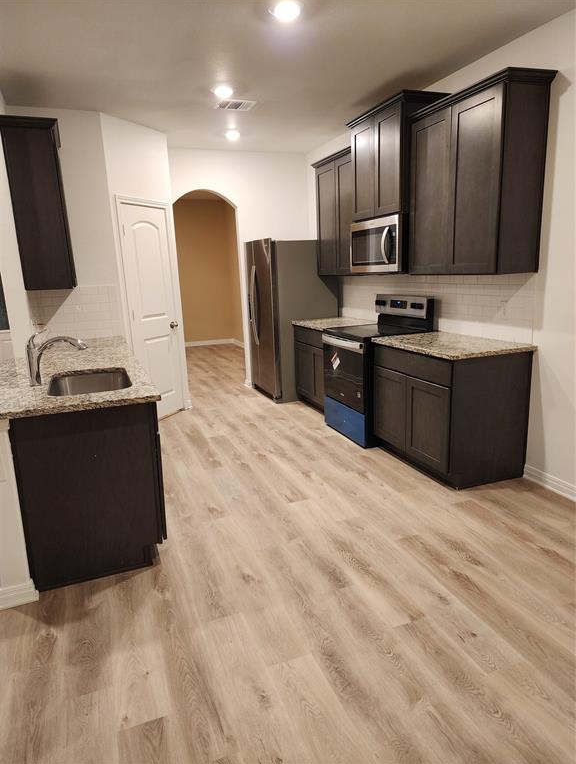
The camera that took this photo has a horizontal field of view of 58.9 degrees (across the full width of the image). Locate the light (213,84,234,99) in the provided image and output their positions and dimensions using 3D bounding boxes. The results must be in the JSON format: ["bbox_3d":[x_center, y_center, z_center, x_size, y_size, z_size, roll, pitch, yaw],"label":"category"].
[{"bbox_3d":[-0.487,-2.199,3.878,0.165,0.030,0.165,-7,13,-21],"label":"light"}]

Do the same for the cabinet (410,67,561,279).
[{"bbox_3d":[1.215,-1.288,3.405,0.377,1.109,0.951,-7,13,-21],"label":"cabinet"}]

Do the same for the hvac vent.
[{"bbox_3d":[-0.431,-2.263,4.200,0.282,0.020,0.250,-7,13,-21],"label":"hvac vent"}]

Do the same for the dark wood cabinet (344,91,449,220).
[{"bbox_3d":[0.855,-1.731,4.095,0.449,0.791,0.837,-7,13,-21],"label":"dark wood cabinet"}]

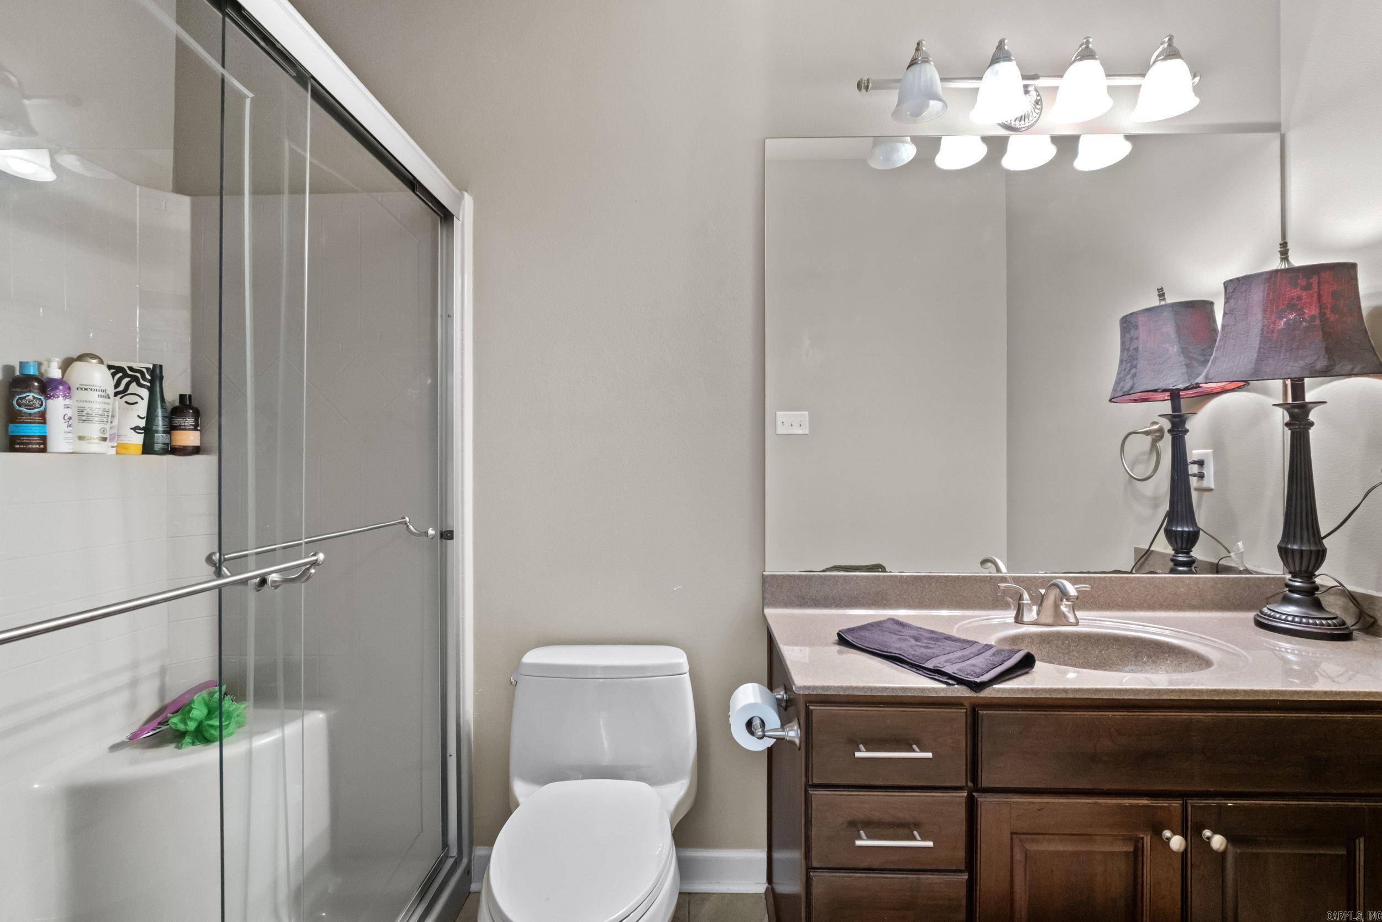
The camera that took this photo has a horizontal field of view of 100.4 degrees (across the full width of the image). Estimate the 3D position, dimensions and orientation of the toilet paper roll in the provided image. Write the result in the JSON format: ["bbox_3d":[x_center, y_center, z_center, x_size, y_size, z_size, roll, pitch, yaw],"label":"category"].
[{"bbox_3d":[0.133,0.535,1.210,0.100,0.100,0.105,0,0,1],"label":"toilet paper roll"}]

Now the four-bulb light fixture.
[{"bbox_3d":[0.890,-0.999,1.508,0.896,0.187,0.190,0,0,1],"label":"four-bulb light fixture"}]

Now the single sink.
[{"bbox_3d":[0.915,0.482,1.291,0.430,0.135,0.315,0,0,1],"label":"single sink"}]

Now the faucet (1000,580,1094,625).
[{"bbox_3d":[0.914,0.357,1.447,0.234,0.120,0.138,0,0,1],"label":"faucet"}]

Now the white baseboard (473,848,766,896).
[{"bbox_3d":[-0.206,1.141,1.614,0.829,0.122,0.018,0,0,1],"label":"white baseboard"}]

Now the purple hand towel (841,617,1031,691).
[{"bbox_3d":[0.523,0.400,1.274,0.238,0.036,0.385,0,0,-32],"label":"purple hand towel"}]

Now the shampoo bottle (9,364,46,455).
[{"bbox_3d":[-1.378,-0.112,1.196,0.053,0.190,0.054,0,0,39],"label":"shampoo bottle"}]

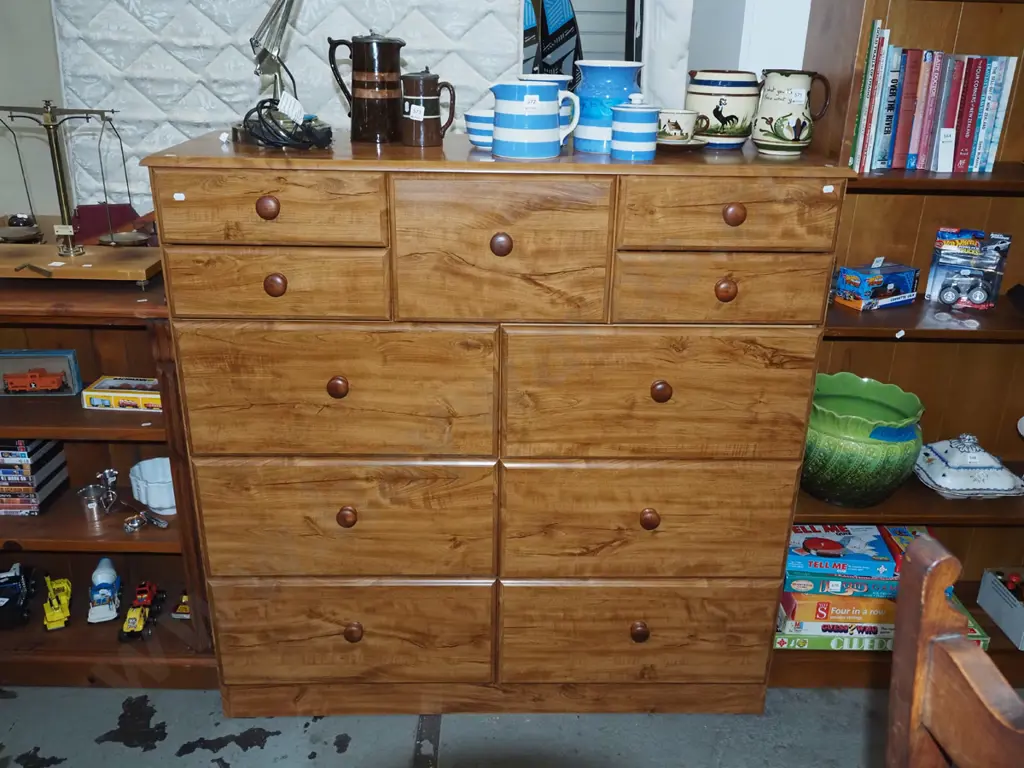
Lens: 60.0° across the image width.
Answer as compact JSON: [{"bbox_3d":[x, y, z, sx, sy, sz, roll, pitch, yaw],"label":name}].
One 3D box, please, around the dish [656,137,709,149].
[{"bbox_3d":[0.307,-0.447,1.661,0.122,0.020,0.122,1,22,0],"label":"dish"}]

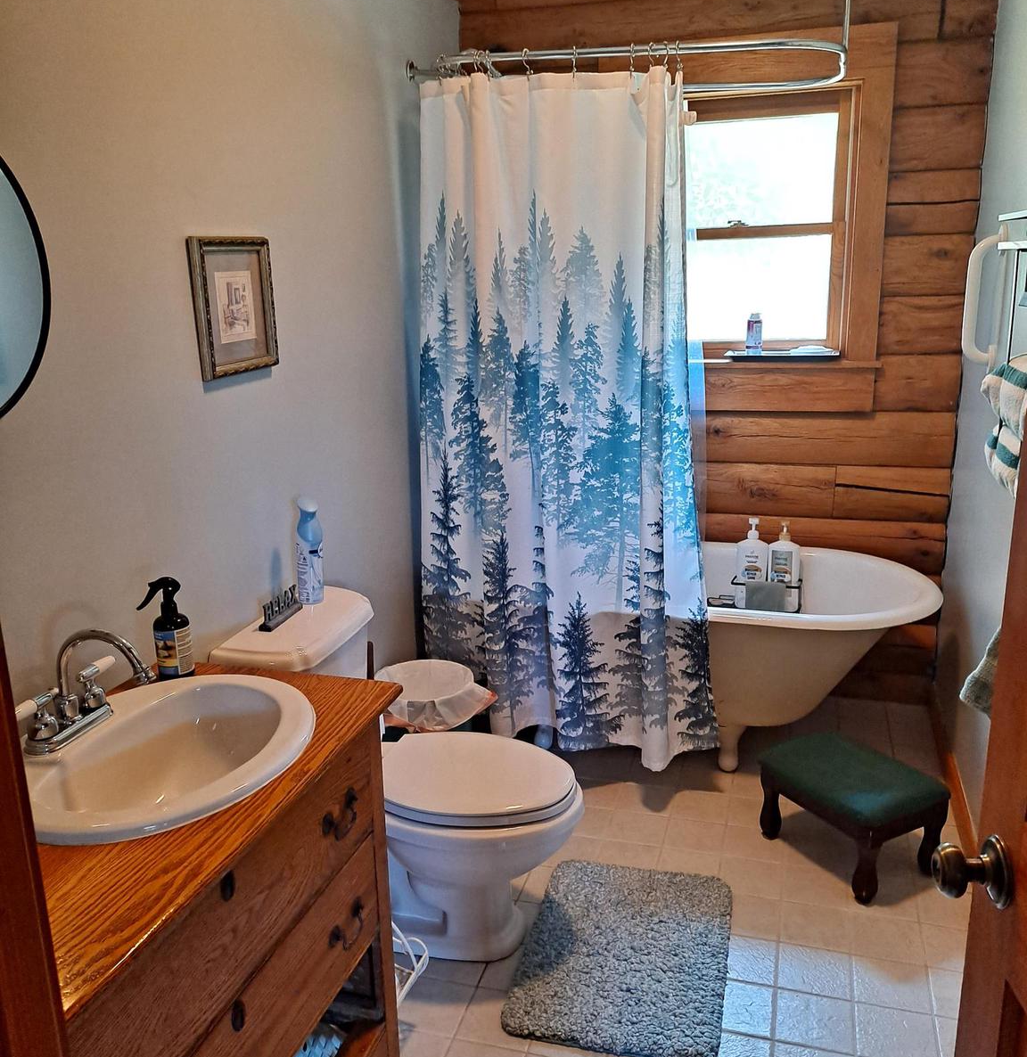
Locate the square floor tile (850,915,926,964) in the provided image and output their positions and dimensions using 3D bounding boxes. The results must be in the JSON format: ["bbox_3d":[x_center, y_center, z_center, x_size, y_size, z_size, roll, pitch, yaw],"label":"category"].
[{"bbox_3d":[0.843,0.929,2.239,0.150,0.010,0.150,3,15,16],"label":"square floor tile"}]

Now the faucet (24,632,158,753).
[{"bbox_3d":[-0.615,0.230,1.477,0.191,0.171,0.245,3,15,16],"label":"faucet"}]

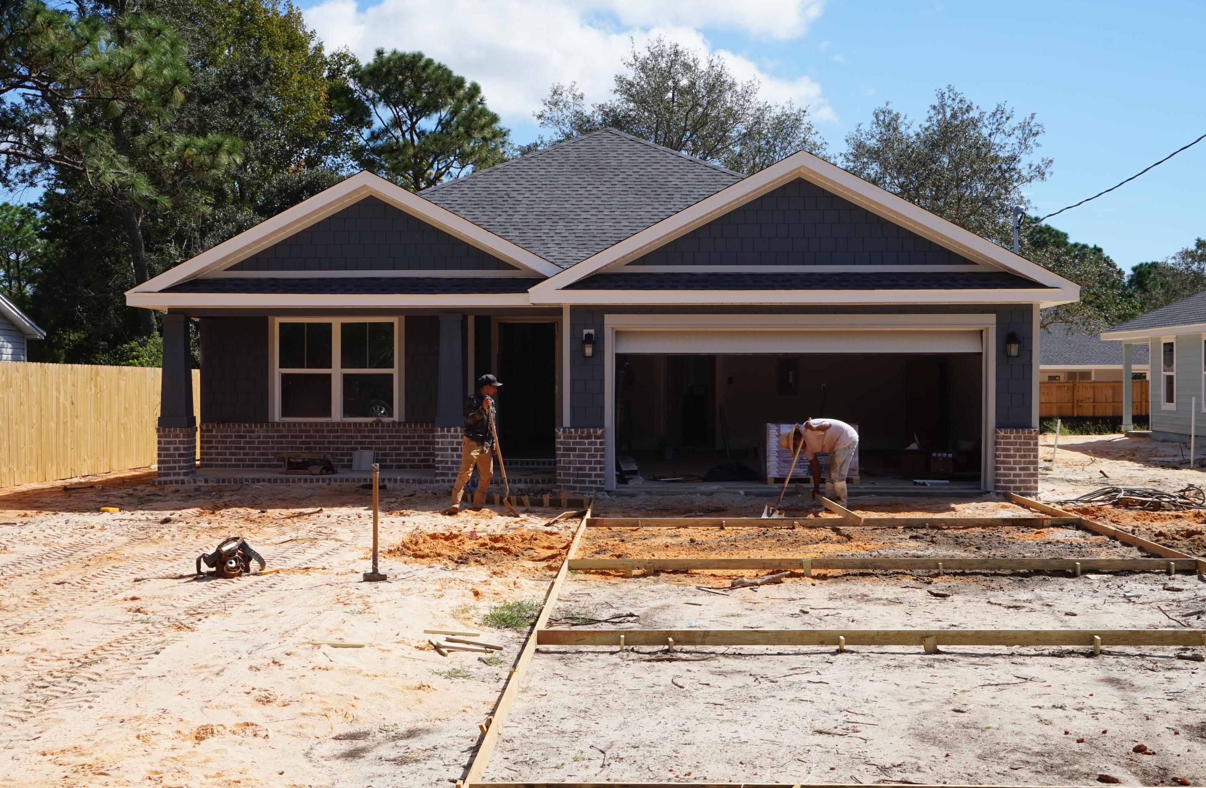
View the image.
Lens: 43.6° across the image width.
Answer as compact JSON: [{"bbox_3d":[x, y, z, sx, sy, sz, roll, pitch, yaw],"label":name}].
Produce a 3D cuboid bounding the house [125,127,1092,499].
[{"bbox_3d":[0.150,-1.650,26.500,12.400,5.800,14.300,0,0,2],"label":"house"}]

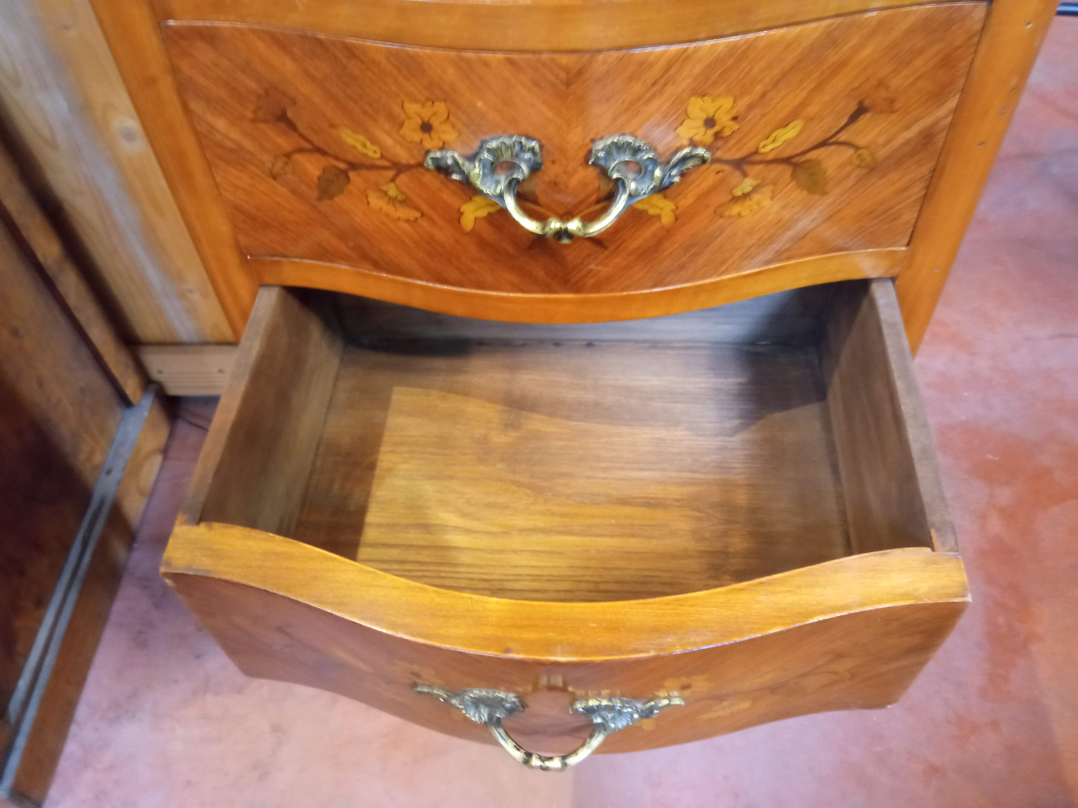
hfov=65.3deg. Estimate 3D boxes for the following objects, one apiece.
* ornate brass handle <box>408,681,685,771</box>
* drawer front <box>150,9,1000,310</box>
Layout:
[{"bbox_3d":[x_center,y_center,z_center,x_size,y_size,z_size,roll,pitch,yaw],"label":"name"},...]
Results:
[{"bbox_3d":[0.006,0.174,0.452,0.145,0.056,0.034,1,51,5],"label":"ornate brass handle"},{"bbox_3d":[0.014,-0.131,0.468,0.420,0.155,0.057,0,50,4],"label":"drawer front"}]

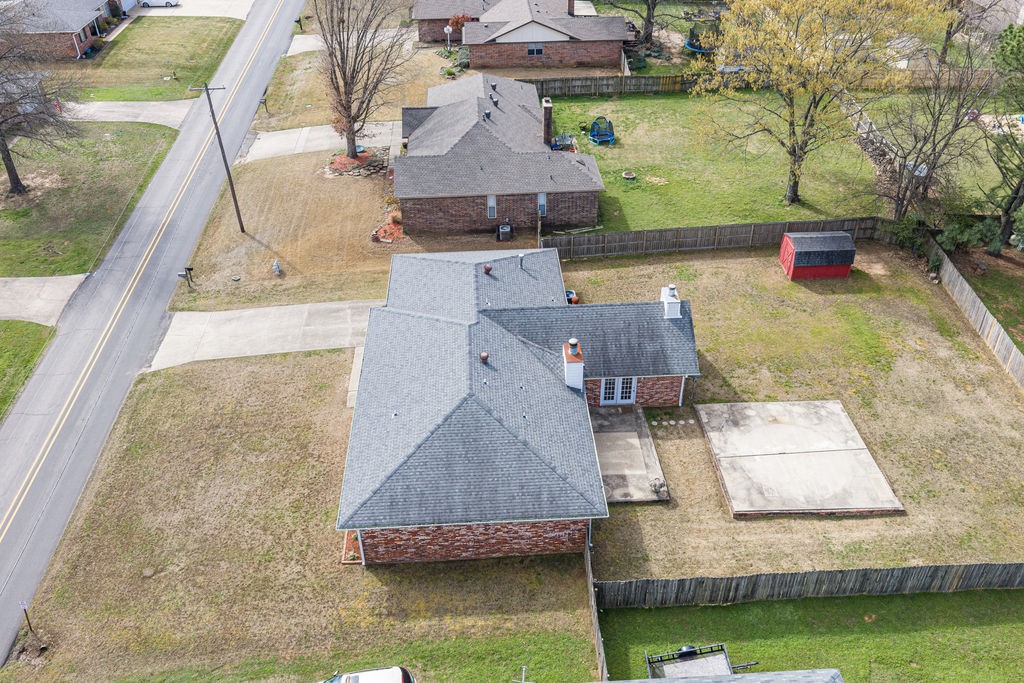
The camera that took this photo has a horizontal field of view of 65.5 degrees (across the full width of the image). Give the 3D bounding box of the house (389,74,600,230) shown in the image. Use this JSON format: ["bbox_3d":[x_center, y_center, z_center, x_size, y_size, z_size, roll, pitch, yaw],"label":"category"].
[{"bbox_3d":[-1.577,-17.921,67.762,15.763,6.212,22.913,-2,37,-2],"label":"house"}]

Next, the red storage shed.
[{"bbox_3d":[20.865,-6.167,54.482,4.131,2.754,3.135,-2,37,-2],"label":"red storage shed"}]

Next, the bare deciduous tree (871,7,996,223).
[{"bbox_3d":[28.779,-14.221,56.022,7.911,13.625,7.618,-2,37,-2],"label":"bare deciduous tree"}]

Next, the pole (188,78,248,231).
[{"bbox_3d":[-20.442,-12.783,56.929,2.403,11.398,0.322,-2,37,-2],"label":"pole"}]

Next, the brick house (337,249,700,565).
[{"bbox_3d":[0.894,0.877,43.053,17.697,5.626,22.766,-2,37,-2],"label":"brick house"}]

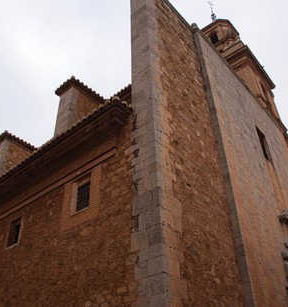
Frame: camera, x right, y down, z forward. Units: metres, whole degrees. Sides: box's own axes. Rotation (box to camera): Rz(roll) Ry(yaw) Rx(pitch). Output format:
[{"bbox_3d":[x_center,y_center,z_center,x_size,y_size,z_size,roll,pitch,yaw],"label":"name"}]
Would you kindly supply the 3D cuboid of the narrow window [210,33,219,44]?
[{"bbox_3d":[6.128,-9.767,29.524,0.637,1.575,0.250,-28,-44,30],"label":"narrow window"}]

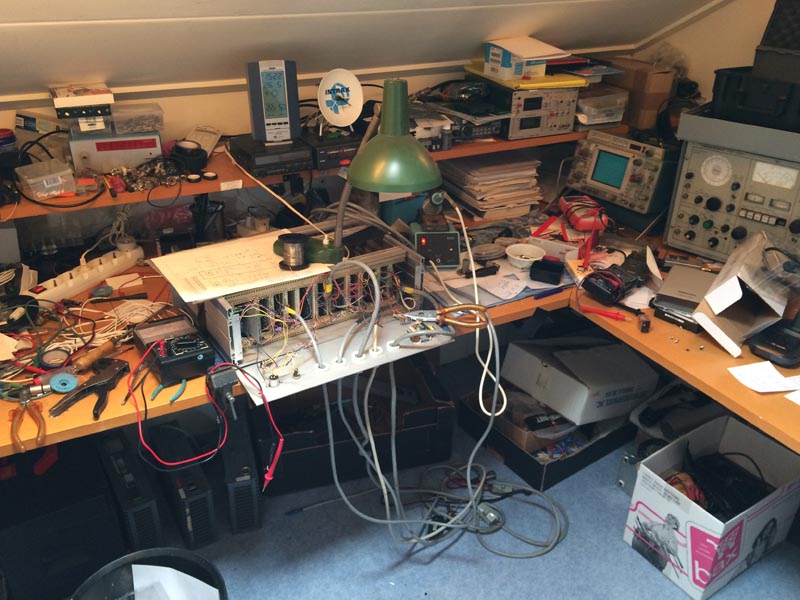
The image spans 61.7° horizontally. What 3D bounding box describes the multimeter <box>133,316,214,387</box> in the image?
[{"bbox_3d":[-0.486,0.108,1.447,0.112,0.060,0.168,-16,31,-28],"label":"multimeter"}]

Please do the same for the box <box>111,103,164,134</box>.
[{"bbox_3d":[-0.721,-0.503,1.849,0.120,0.057,0.100,-10,29,-17],"label":"box"}]

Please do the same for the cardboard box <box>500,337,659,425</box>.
[{"bbox_3d":[0.583,0.248,2.181,0.358,0.119,0.327,-2,23,-37],"label":"cardboard box"}]

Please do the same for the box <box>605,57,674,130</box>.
[{"bbox_3d":[0.879,-0.762,2.478,0.120,0.208,0.205,-13,30,-23],"label":"box"}]

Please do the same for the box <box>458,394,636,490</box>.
[{"bbox_3d":[0.483,0.402,2.227,0.410,0.107,0.390,-17,31,-30],"label":"box"}]

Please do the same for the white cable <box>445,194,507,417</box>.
[{"bbox_3d":[0.183,0.005,1.619,0.086,0.447,0.339,-4,27,-8],"label":"white cable"}]

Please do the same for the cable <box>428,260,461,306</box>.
[{"bbox_3d":[0.113,-0.051,1.689,0.040,0.040,0.240,-8,30,-16],"label":"cable"}]

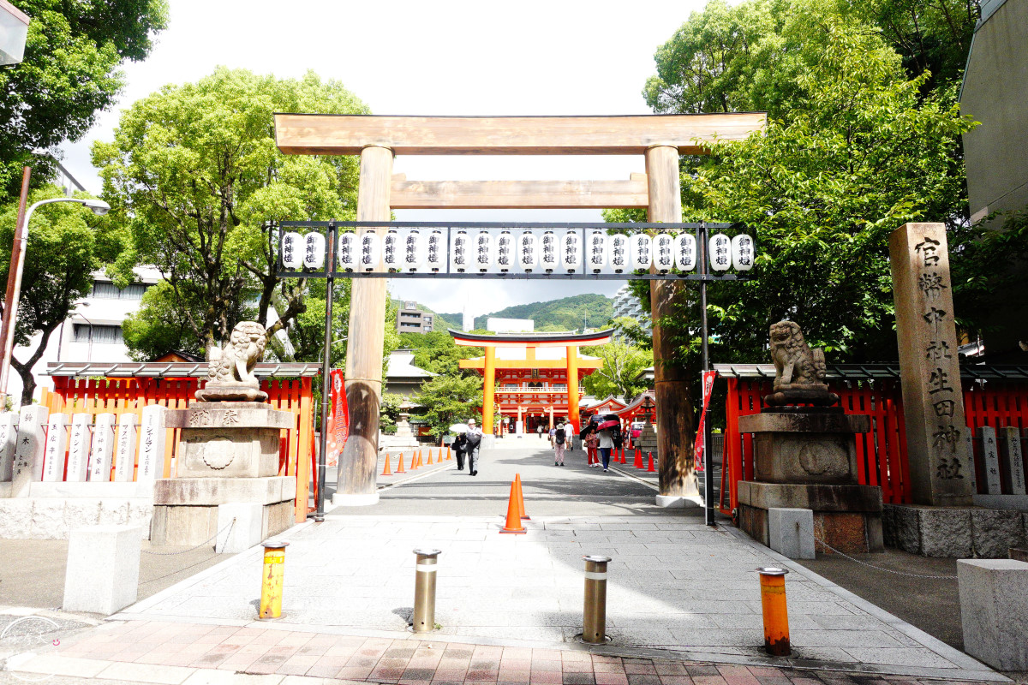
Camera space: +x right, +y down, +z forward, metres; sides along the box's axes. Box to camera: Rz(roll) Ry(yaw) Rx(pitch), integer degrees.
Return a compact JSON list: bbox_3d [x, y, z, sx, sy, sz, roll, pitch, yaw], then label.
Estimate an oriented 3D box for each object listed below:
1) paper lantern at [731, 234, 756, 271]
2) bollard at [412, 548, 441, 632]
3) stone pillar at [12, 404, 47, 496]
[{"bbox_3d":[3.947,-1.551,11.777,0.384,0.690,0.384,0,-8,0],"label":"paper lantern"},{"bbox_3d":[-0.674,1.881,5.195,0.216,0.568,0.216,0,-8,2],"label":"bollard"},{"bbox_3d":[-6.778,1.527,9.644,0.240,1.266,0.220,0,-8,2],"label":"stone pillar"}]

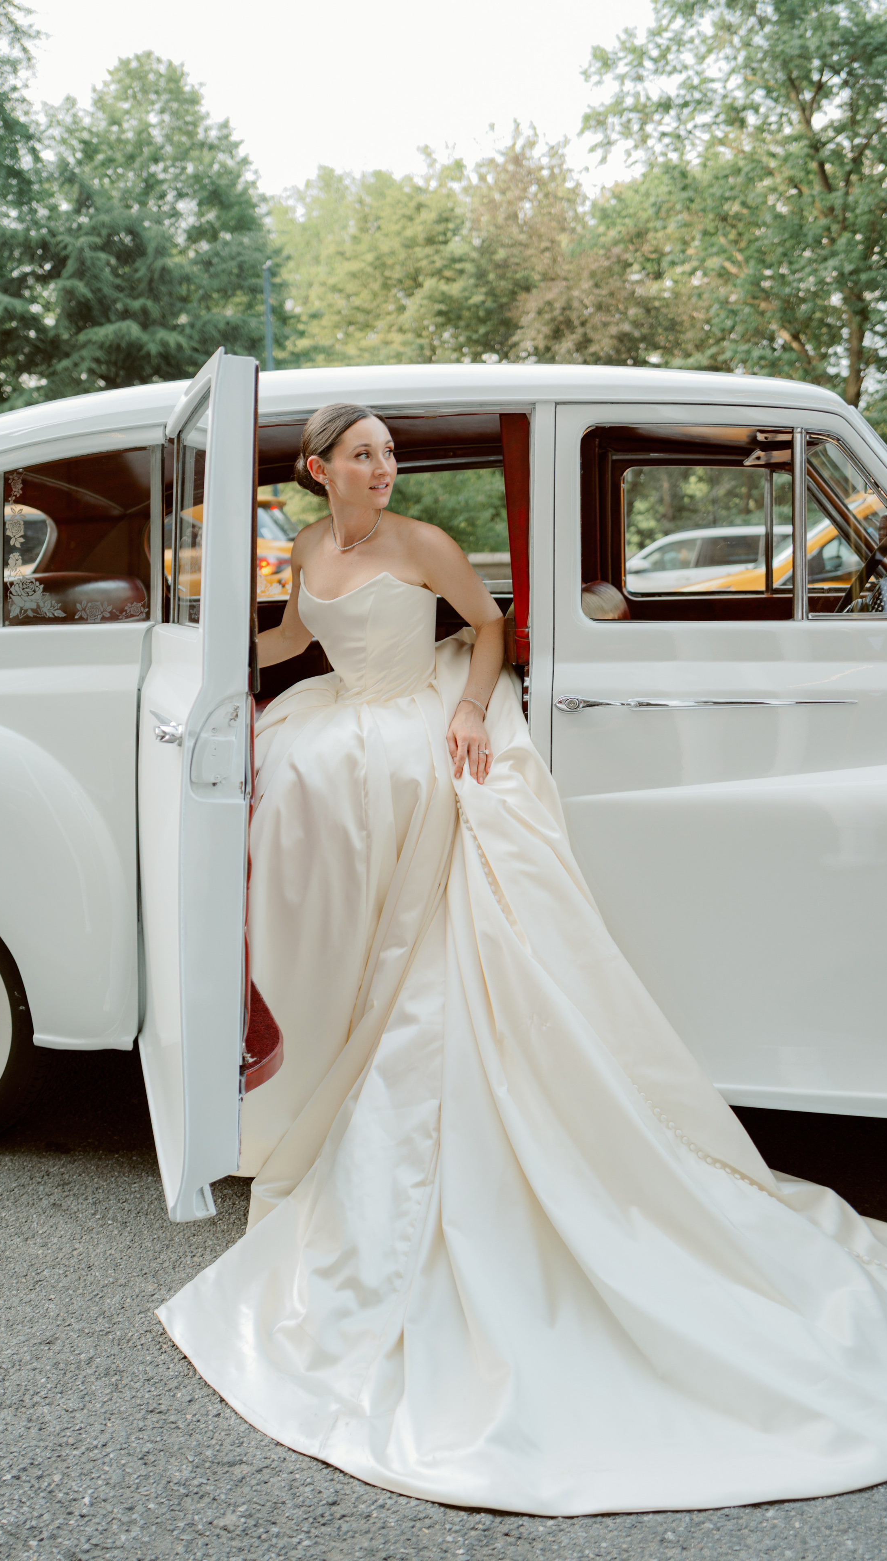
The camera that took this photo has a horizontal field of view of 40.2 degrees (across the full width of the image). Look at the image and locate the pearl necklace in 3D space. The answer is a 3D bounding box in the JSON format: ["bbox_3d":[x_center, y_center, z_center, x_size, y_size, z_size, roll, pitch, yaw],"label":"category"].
[{"bbox_3d":[-0.175,-0.509,2.430,0.125,0.100,0.130,3,12,20],"label":"pearl necklace"}]

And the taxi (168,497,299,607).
[{"bbox_3d":[-3.477,-1.513,10.572,4.600,1.720,1.850,1,11,12],"label":"taxi"}]

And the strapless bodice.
[{"bbox_3d":[-0.152,-0.293,2.460,0.295,0.265,0.210,-2,12,25],"label":"strapless bodice"}]

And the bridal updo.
[{"bbox_3d":[-0.201,-0.652,2.400,0.185,0.180,0.155,3,14,40],"label":"bridal updo"}]

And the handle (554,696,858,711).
[{"bbox_3d":[0.505,-0.149,2.372,0.582,0.034,0.040,1,11,12],"label":"handle"}]

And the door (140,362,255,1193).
[{"bbox_3d":[-0.468,0.005,2.327,0.180,1.420,0.790,-3,11,-18],"label":"door"}]

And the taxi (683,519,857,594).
[{"bbox_3d":[3.176,-0.912,7.279,4.700,1.750,1.850,1,11,12],"label":"taxi"}]

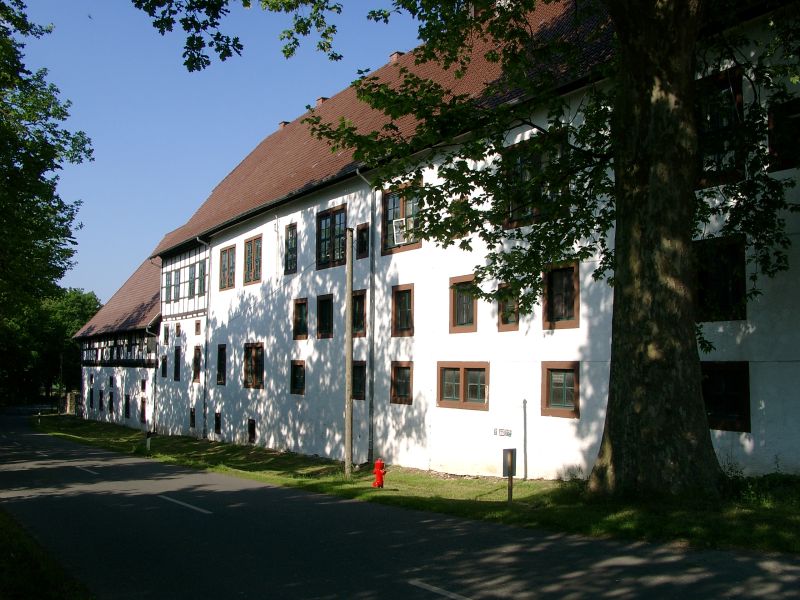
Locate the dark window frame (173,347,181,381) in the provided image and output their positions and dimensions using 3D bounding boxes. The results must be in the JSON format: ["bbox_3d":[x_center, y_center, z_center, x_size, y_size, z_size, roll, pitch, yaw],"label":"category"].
[{"bbox_3d":[-11.552,3.346,41.168,0.160,1.795,0.892,4,-6,-34],"label":"dark window frame"}]

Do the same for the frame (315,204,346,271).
[{"bbox_3d":[-2.293,-2.089,26.577,0.160,2.004,2.099,3,-6,-33],"label":"frame"}]

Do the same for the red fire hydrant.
[{"bbox_3d":[-0.561,4.733,21.500,0.380,0.820,0.380,0,-4,0],"label":"red fire hydrant"}]

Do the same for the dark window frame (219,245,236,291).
[{"bbox_3d":[-7.546,-1.406,34.587,0.160,1.899,1.849,3,-6,-33],"label":"dark window frame"}]

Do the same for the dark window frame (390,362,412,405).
[{"bbox_3d":[0.081,2.373,22.516,0.160,1.205,1.114,3,-6,-33],"label":"dark window frame"}]

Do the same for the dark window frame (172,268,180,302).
[{"bbox_3d":[-11.812,-0.751,41.980,0.160,1.741,0.936,4,-6,-34],"label":"dark window frame"}]

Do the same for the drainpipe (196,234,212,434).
[{"bbox_3d":[-9.552,1.759,37.588,0.725,9.628,0.150,4,-6,-34],"label":"drainpipe"}]

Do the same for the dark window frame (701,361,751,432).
[{"bbox_3d":[6.953,2.081,16.980,0.220,1.500,1.431,3,-5,-33],"label":"dark window frame"}]

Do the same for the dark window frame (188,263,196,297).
[{"bbox_3d":[-10.135,-0.946,38.525,0.160,1.632,0.960,3,-6,-33],"label":"dark window frame"}]

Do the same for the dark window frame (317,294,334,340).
[{"bbox_3d":[-2.499,0.565,26.648,0.160,1.471,1.127,3,-6,-33],"label":"dark window frame"}]

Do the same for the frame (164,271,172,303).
[{"bbox_3d":[-12.597,-0.670,43.133,0.160,1.773,0.936,4,-6,-34],"label":"frame"}]

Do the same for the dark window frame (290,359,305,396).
[{"bbox_3d":[-3.785,2.937,29.735,0.160,1.284,1.153,4,-6,-34],"label":"dark window frame"}]

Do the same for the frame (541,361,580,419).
[{"bbox_3d":[3.544,1.960,17.230,0.160,1.212,1.167,3,-6,-33],"label":"frame"}]

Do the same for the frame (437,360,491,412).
[{"bbox_3d":[1.773,2.346,21.584,0.160,1.284,2.307,4,-6,-34],"label":"frame"}]

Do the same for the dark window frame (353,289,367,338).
[{"bbox_3d":[-1.279,0.434,24.785,0.160,1.469,0.972,3,-6,-33],"label":"dark window frame"}]

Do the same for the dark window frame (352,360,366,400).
[{"bbox_3d":[-1.585,3.084,30.021,0.220,1.465,1.386,3,-5,-33],"label":"dark window frame"}]

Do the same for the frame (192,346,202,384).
[{"bbox_3d":[-11.680,3.751,45.557,0.220,2.107,1.255,3,-5,-32],"label":"frame"}]

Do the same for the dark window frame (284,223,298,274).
[{"bbox_3d":[-4.200,-1.997,30.864,0.160,2.013,1.066,4,-6,-34],"label":"dark window frame"}]

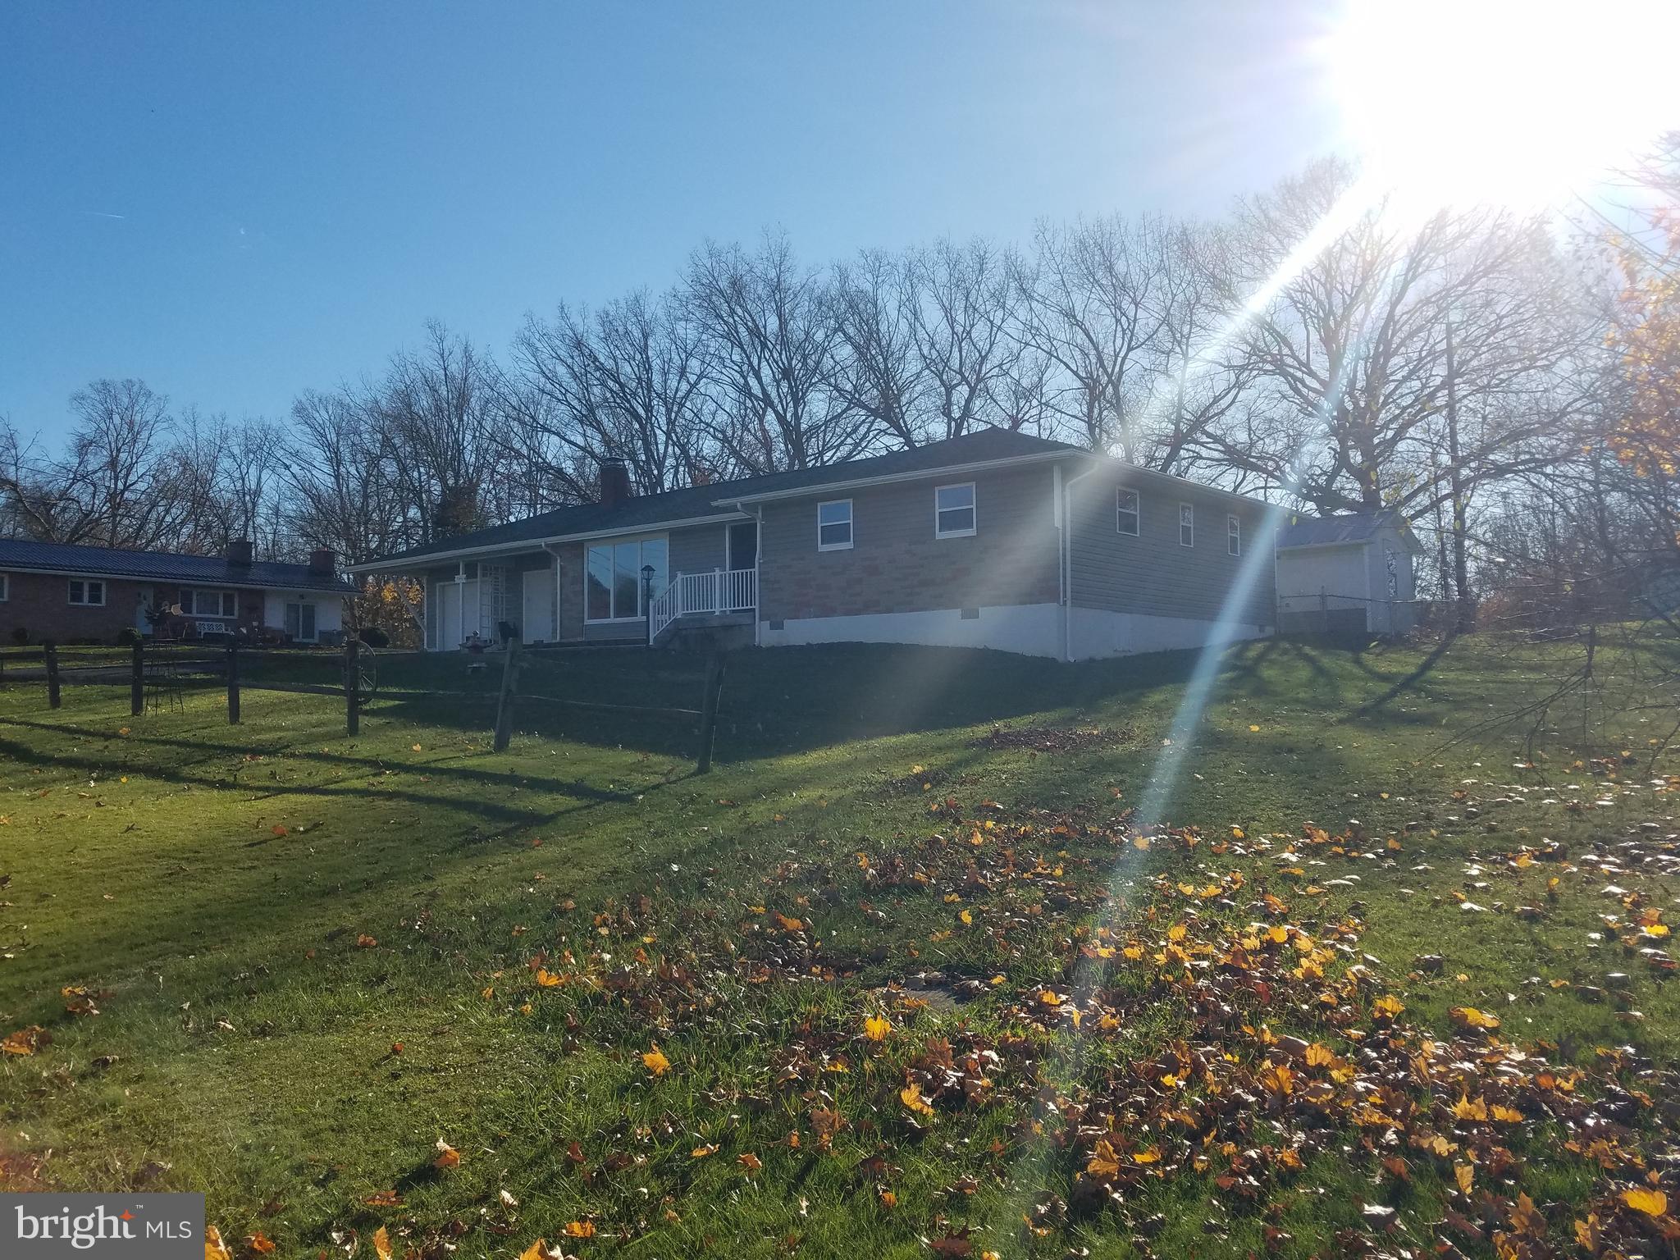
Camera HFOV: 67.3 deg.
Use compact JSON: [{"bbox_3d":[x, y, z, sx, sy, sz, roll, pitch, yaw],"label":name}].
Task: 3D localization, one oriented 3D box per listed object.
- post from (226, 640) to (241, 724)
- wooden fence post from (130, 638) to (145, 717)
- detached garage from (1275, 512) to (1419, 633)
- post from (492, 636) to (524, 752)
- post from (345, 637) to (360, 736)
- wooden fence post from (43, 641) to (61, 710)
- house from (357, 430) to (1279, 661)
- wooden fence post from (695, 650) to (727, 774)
[{"bbox_3d":[-7.076,0.604,14.726,0.110,0.981,0.110,-4,-2,38],"label":"post"},{"bbox_3d":[-9.073,0.618,16.305,0.110,1.000,0.110,-3,-4,38],"label":"wooden fence post"},{"bbox_3d":[12.781,-1.402,34.925,5.200,3.300,4.300,-3,-4,41],"label":"detached garage"},{"bbox_3d":[-3.052,0.596,11.610,0.130,1.054,0.110,2,-6,38],"label":"post"},{"bbox_3d":[-5.085,0.595,13.159,0.110,1.013,0.110,-4,-3,38],"label":"post"},{"bbox_3d":[-11.135,0.650,17.850,0.110,0.951,0.110,-5,0,38],"label":"wooden fence post"},{"bbox_3d":[-2.849,-1.832,34.700,27.798,6.184,11.197,-3,-4,41],"label":"house"},{"bbox_3d":[-1.020,0.648,10.029,0.110,0.976,0.110,2,-4,38],"label":"wooden fence post"}]

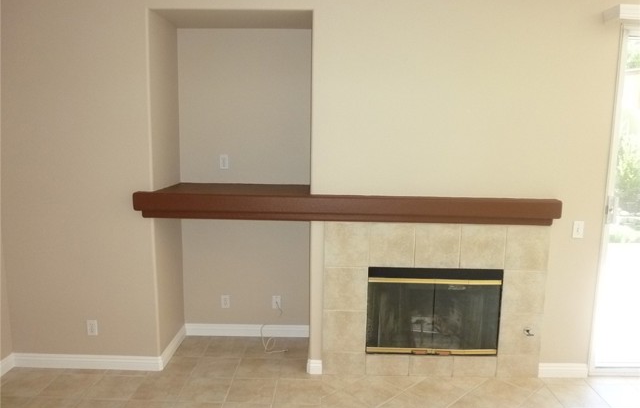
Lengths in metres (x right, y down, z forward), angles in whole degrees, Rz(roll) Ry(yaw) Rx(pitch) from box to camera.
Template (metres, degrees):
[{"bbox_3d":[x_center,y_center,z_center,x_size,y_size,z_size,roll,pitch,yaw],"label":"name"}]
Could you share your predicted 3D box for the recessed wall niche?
[{"bbox_3d":[-0.589,-0.075,3.450,1.073,2.468,0.599,1,8,1],"label":"recessed wall niche"}]

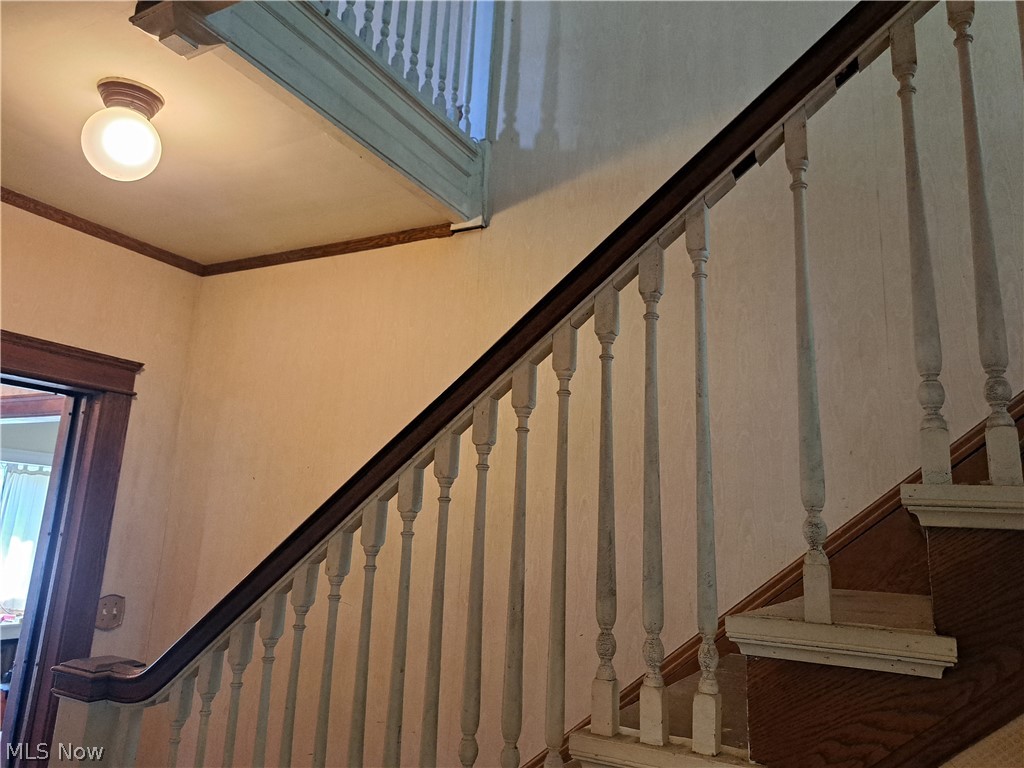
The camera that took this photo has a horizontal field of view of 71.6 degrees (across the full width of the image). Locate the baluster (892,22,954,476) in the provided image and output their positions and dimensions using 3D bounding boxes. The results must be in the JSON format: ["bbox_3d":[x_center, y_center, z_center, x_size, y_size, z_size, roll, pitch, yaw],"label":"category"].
[{"bbox_3d":[0.639,-0.224,1.115,0.037,0.761,0.037,-4,-13,28],"label":"baluster"}]

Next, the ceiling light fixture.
[{"bbox_3d":[-1.023,-0.653,1.875,0.185,0.238,0.185,-4,-13,28],"label":"ceiling light fixture"}]

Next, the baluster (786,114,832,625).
[{"bbox_3d":[0.483,-0.050,1.163,0.037,0.841,0.037,-4,-13,28],"label":"baluster"}]

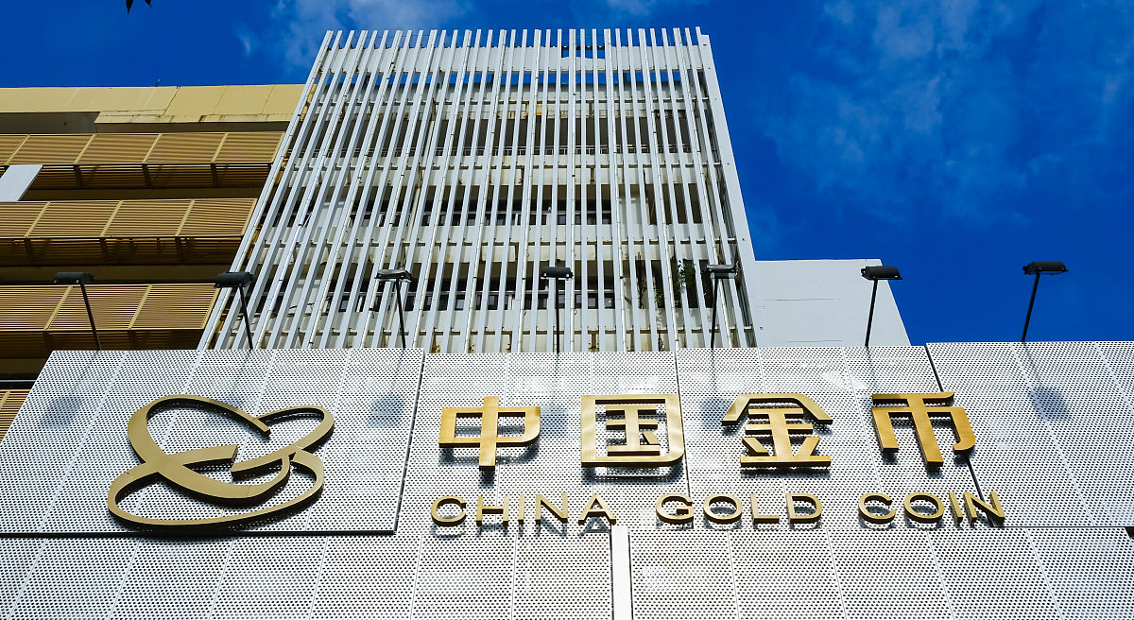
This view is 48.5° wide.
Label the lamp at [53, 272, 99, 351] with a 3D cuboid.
[{"bbox_3d":[-6.223,0.045,16.173,0.532,0.241,1.100,0,-55,1],"label":"lamp"}]

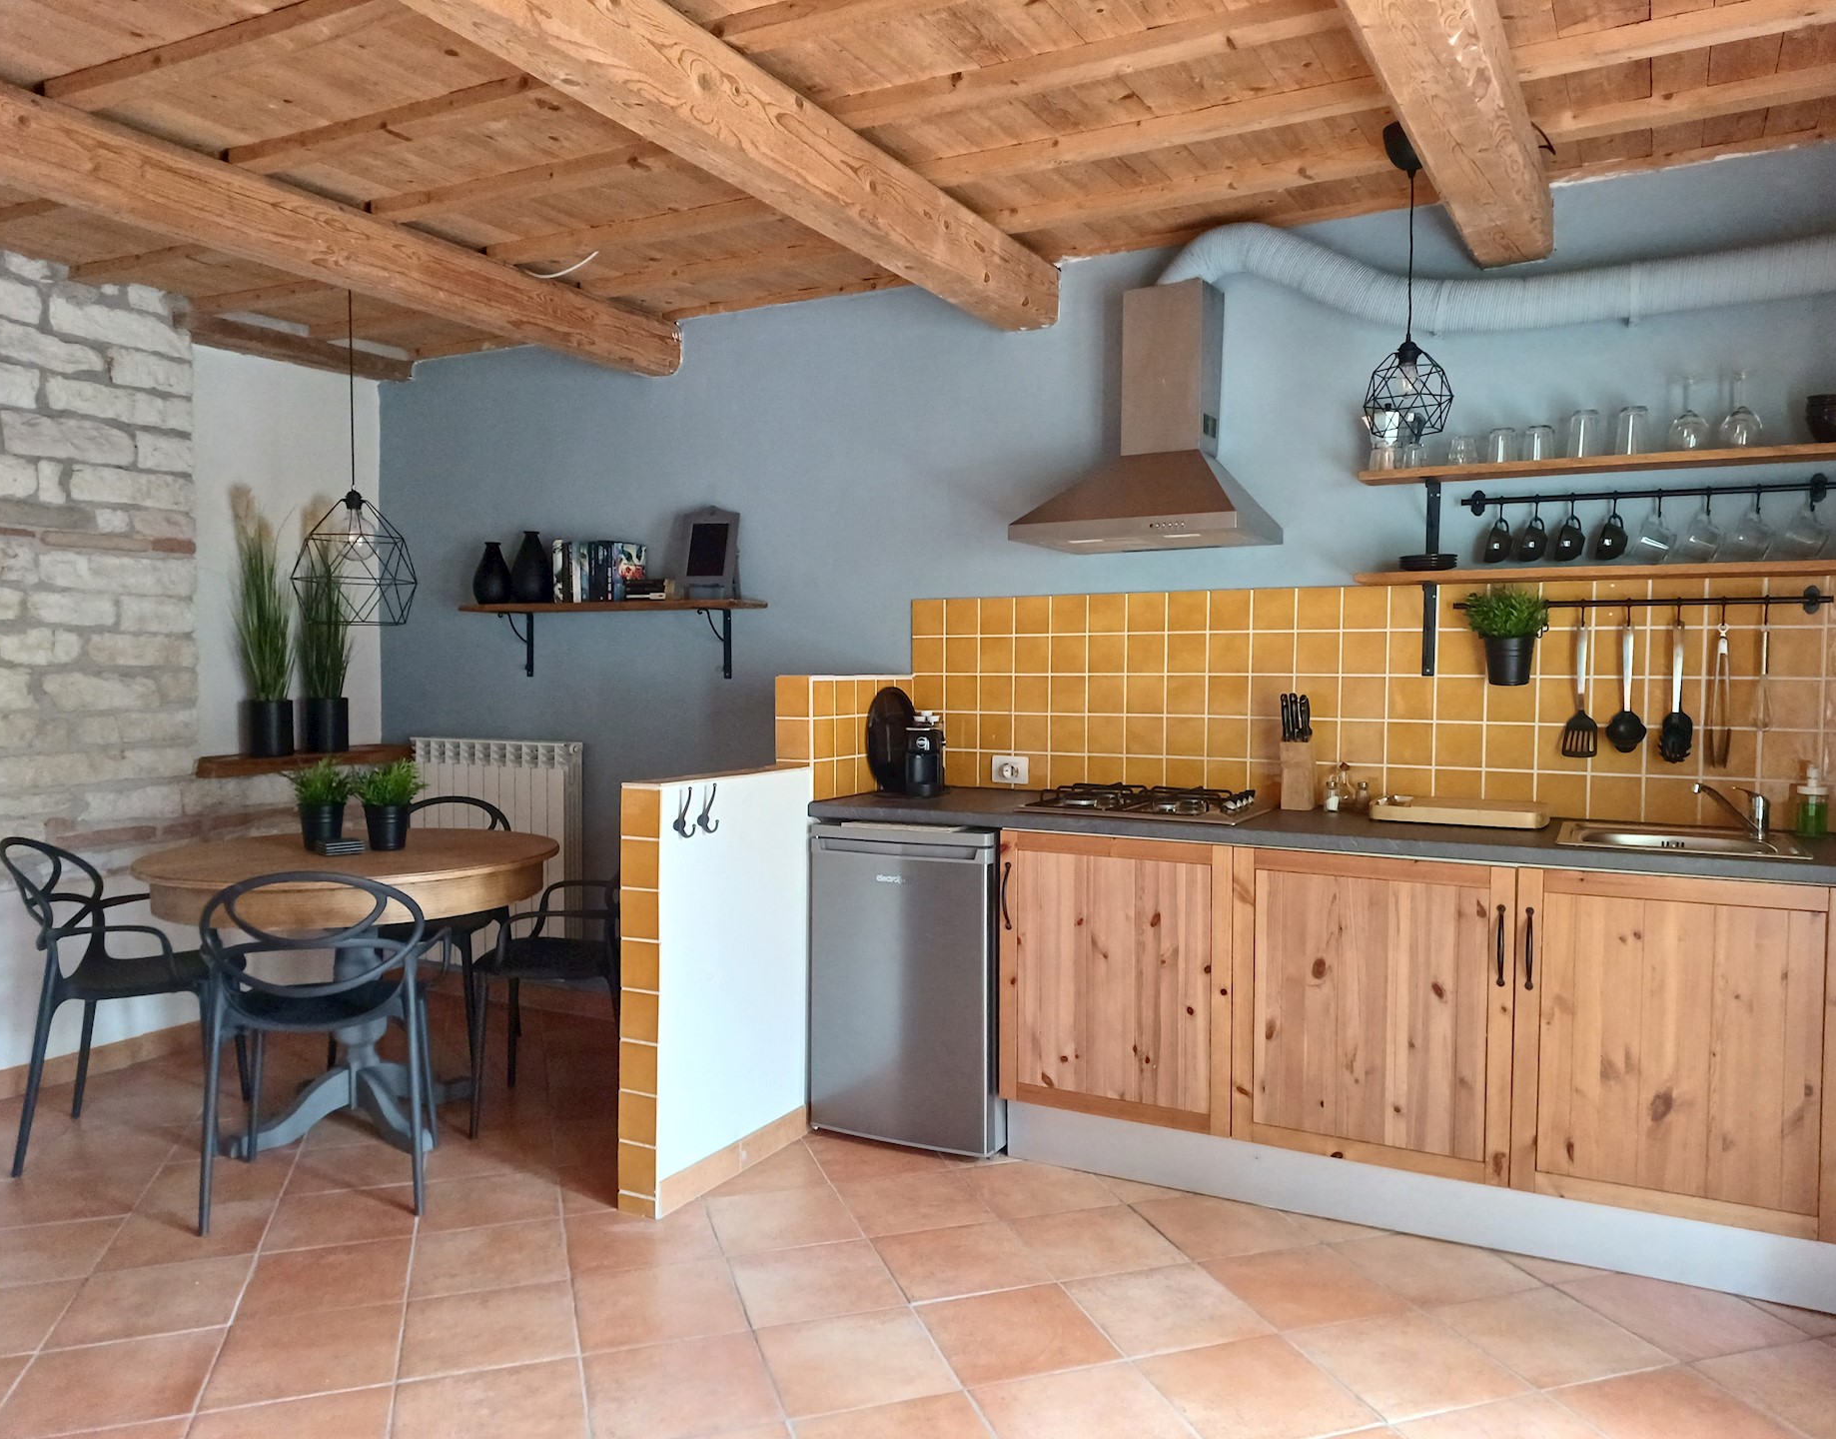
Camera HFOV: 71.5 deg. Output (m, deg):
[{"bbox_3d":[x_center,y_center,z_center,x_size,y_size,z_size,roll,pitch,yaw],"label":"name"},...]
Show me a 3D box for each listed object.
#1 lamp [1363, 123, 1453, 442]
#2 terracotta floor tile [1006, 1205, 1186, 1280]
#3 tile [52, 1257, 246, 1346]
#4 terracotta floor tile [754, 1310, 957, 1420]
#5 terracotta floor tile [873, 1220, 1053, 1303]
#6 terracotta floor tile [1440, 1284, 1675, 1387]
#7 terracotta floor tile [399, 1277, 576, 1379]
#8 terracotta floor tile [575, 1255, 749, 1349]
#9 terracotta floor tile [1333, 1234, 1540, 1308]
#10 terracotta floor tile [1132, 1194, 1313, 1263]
[{"bbox_3d":[1.142,-1.009,2.953,0.200,0.697,0.200,1,2,28],"label":"lamp"},{"bbox_3d":[0.399,1.177,2.867,0.316,0.010,0.316,0,2,-18],"label":"terracotta floor tile"},{"bbox_3d":[-1.536,1.175,2.570,0.316,0.010,0.316,0,2,-18],"label":"tile"},{"bbox_3d":[-0.116,1.191,2.364,0.316,0.010,0.316,0,2,-18],"label":"terracotta floor tile"},{"bbox_3d":[0.089,1.182,2.776,0.317,0.010,0.317,0,2,-18],"label":"terracotta floor tile"},{"bbox_3d":[1.206,1.188,2.454,0.315,0.010,0.315,0,2,-18],"label":"terracotta floor tile"},{"bbox_3d":[-0.836,1.191,2.488,0.320,0.010,0.320,0,2,-18],"label":"terracotta floor tile"},{"bbox_3d":[-0.522,1.175,2.559,0.317,0.010,0.315,0,2,-18],"label":"terracotta floor tile"},{"bbox_3d":[1.109,1.179,2.754,0.317,0.010,0.315,0,2,-18],"label":"terracotta floor tile"},{"bbox_3d":[0.705,1.169,2.956,0.317,0.010,0.315,0,2,-18],"label":"terracotta floor tile"}]

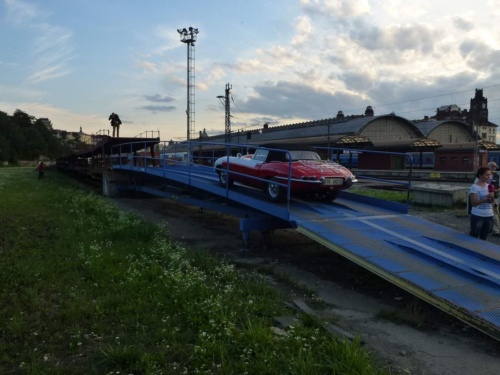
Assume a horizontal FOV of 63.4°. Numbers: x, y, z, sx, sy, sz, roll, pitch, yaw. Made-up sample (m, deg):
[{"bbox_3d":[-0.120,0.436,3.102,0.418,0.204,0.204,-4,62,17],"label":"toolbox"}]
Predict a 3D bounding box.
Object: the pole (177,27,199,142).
[{"bbox_3d":[-8.832,-12.218,58.445,3.100,21.541,2.900,0,3,0],"label":"pole"}]

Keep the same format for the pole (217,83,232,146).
[{"bbox_3d":[-3.614,-8.096,57.658,2.200,13.389,0.900,0,3,0],"label":"pole"}]

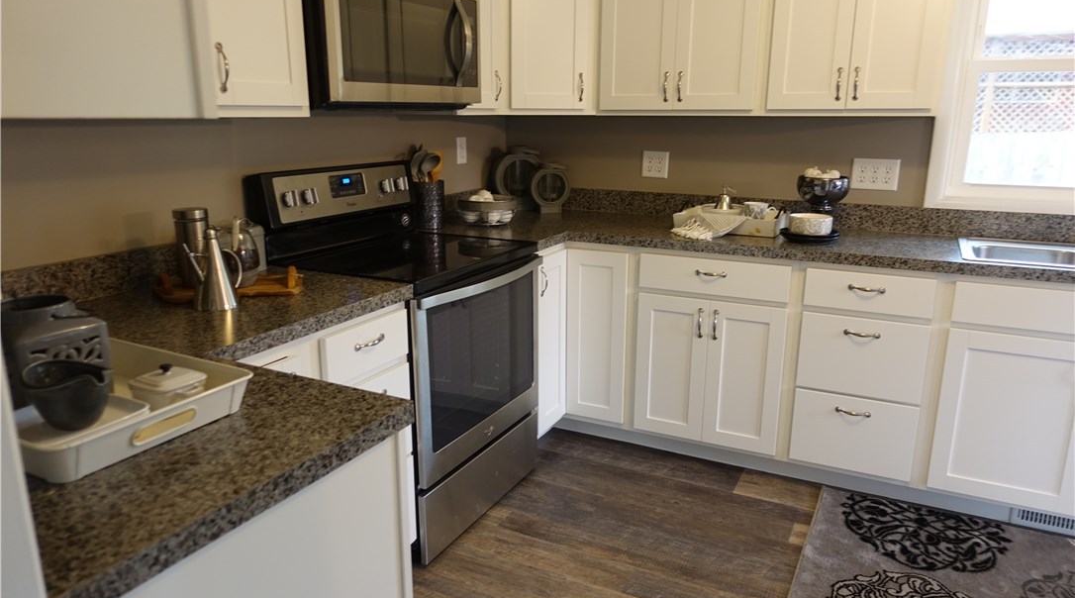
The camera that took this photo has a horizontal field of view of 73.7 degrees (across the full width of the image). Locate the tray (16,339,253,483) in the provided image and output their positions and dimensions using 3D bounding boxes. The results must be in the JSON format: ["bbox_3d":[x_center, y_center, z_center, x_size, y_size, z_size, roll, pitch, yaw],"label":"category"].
[{"bbox_3d":[-0.730,0.156,1.136,0.460,0.055,0.327,7,16,27],"label":"tray"}]

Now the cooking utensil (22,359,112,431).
[{"bbox_3d":[-0.671,0.136,1.015,0.122,0.085,0.092,0,14,0],"label":"cooking utensil"}]

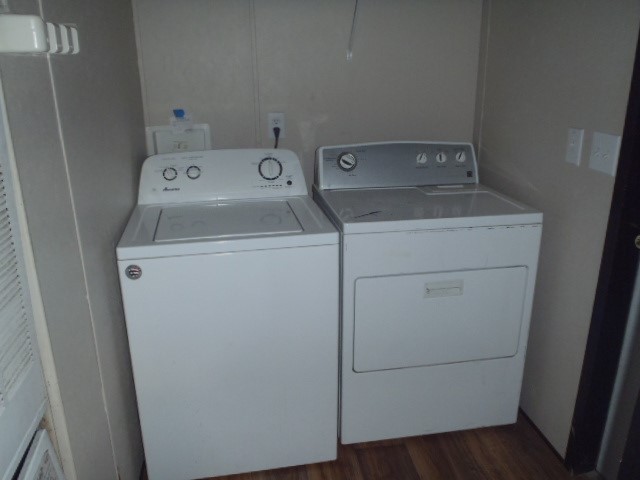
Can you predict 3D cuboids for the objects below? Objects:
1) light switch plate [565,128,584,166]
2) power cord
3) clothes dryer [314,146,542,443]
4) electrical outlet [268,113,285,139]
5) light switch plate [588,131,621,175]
[{"bbox_3d":[0.878,-0.321,1.785,0.011,0.116,0.071,-4,19,-10],"label":"light switch plate"},{"bbox_3d":[-0.199,-0.465,2.364,0.034,0.106,0.040,-3,18,-9],"label":"power cord"},{"bbox_3d":[0.389,0.171,2.232,0.737,1.100,0.690,-3,18,-9],"label":"clothes dryer"},{"bbox_3d":[-0.196,-0.523,2.368,0.073,0.114,0.012,-3,18,-9],"label":"electrical outlet"},{"bbox_3d":[0.904,-0.275,1.648,0.011,0.117,0.117,-4,19,-10],"label":"light switch plate"}]

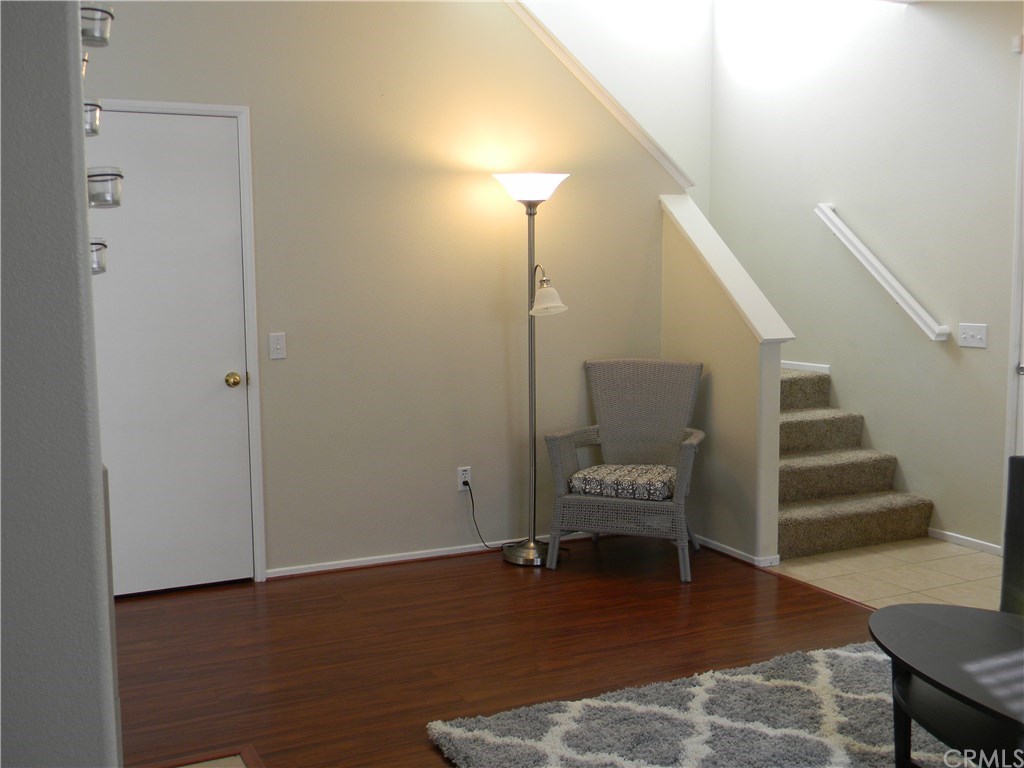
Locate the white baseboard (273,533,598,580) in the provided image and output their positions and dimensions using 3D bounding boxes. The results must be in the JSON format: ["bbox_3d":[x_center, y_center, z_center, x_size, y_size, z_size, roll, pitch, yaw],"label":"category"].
[{"bbox_3d":[-0.171,0.803,5.236,2.080,0.045,0.014,-3,7,-25],"label":"white baseboard"}]

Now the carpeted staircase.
[{"bbox_3d":[1.482,0.382,5.582,1.030,0.780,1.020,-3,7,-25],"label":"carpeted staircase"}]

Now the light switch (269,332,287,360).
[{"bbox_3d":[-1.036,-0.166,4.717,0.072,0.115,0.016,-3,7,-25],"label":"light switch"}]

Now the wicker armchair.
[{"bbox_3d":[0.572,0.374,5.020,0.700,0.930,0.630,2,6,20],"label":"wicker armchair"}]

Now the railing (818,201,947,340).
[{"bbox_3d":[1.928,-0.617,5.621,0.090,0.058,1.130,-3,45,-25],"label":"railing"}]

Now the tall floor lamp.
[{"bbox_3d":[0.090,-0.068,5.015,0.350,1.820,0.350,0,6,0],"label":"tall floor lamp"}]

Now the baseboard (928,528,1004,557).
[{"bbox_3d":[2.229,0.783,5.251,0.014,0.042,0.420,-3,7,-25],"label":"baseboard"}]

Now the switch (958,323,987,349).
[{"bbox_3d":[2.219,-0.231,5.138,0.018,0.115,0.160,-3,7,-25],"label":"switch"}]

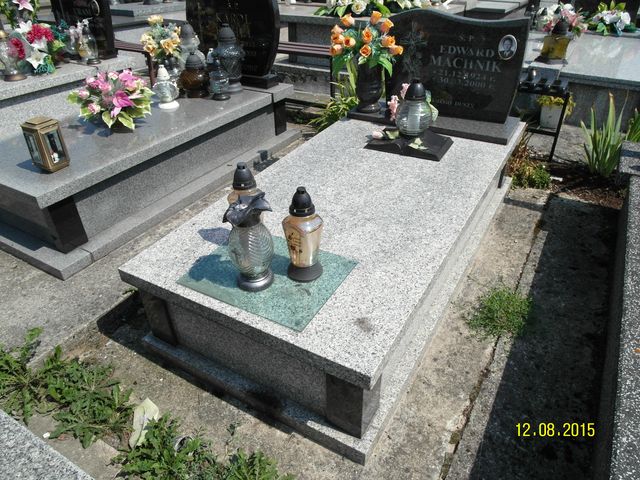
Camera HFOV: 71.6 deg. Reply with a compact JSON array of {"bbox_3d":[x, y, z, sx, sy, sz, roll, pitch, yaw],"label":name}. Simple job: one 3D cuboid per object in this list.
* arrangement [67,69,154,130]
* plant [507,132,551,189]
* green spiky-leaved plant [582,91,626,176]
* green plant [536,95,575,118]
[{"bbox_3d":[-1.263,-0.860,2.739,0.485,0.327,0.455,16,37,27],"label":"arrangement"},{"bbox_3d":[1.302,-0.504,2.757,0.257,0.287,0.277,16,37,27],"label":"plant"},{"bbox_3d":[1.832,-0.682,2.867,0.280,0.520,0.260,17,39,26],"label":"green spiky-leaved plant"},{"bbox_3d":[1.699,-0.963,3.201,0.250,0.160,0.200,17,39,26],"label":"green plant"}]

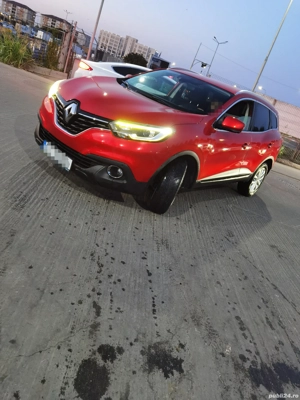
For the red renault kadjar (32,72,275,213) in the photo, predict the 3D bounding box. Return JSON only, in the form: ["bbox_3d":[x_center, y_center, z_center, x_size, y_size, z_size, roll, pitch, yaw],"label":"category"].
[{"bbox_3d":[0.599,-1.048,4.678,1.860,1.610,4.450,33,23,32],"label":"red renault kadjar"}]

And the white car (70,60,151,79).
[{"bbox_3d":[0.027,-3.233,9.800,4.700,1.480,1.830,16,20,-11],"label":"white car"}]

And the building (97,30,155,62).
[{"bbox_3d":[-22.252,-130.125,275.381,49.000,26.000,15.000,16,20,-11],"label":"building"}]

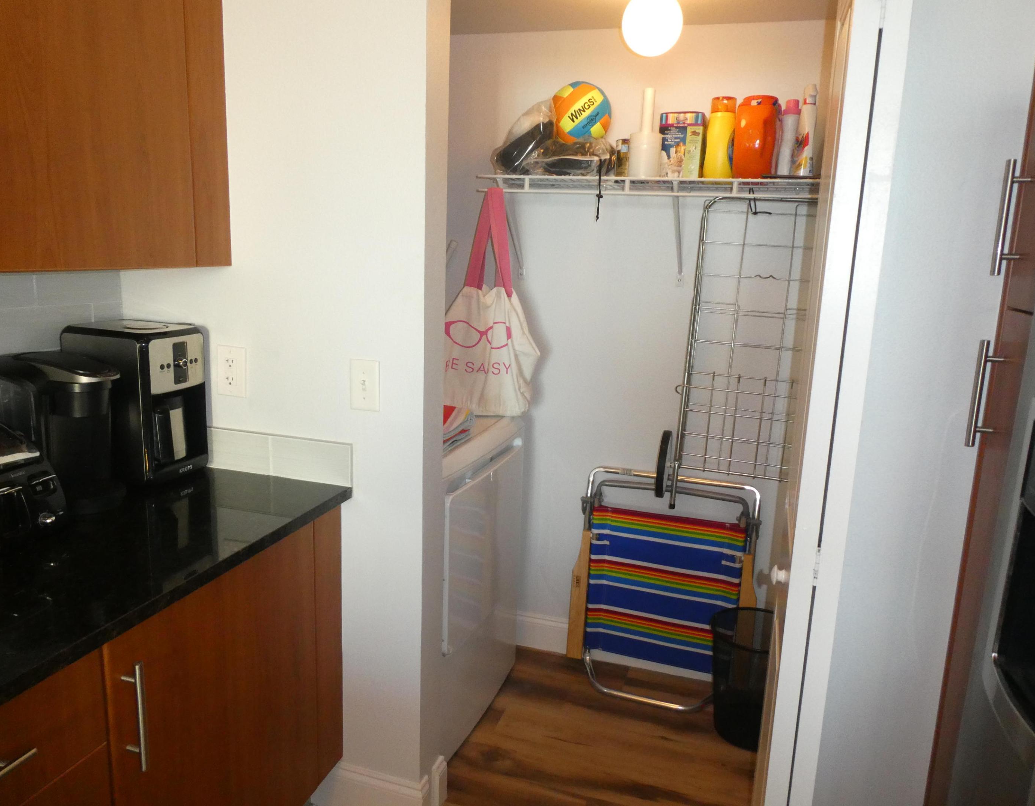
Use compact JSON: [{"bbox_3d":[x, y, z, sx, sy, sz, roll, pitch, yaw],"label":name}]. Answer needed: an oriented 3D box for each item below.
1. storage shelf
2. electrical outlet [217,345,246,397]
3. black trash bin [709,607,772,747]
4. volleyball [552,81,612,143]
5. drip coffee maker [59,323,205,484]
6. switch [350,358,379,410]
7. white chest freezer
[{"bbox_3d":[0.391,-0.653,2.295,0.990,0.050,0.305,5,12,16],"label":"storage shelf"},{"bbox_3d":[-0.702,-0.076,1.823,0.080,0.122,0.008,5,12,16],"label":"electrical outlet"},{"bbox_3d":[0.748,0.880,2.357,0.292,0.355,0.292,5,12,16],"label":"black trash bin"},{"bbox_3d":[0.200,-0.907,2.319,0.187,0.187,0.187,5,12,16],"label":"volleyball"},{"bbox_3d":[-0.916,-0.004,1.798,0.262,0.362,0.180,7,12,23],"label":"drip coffee maker"},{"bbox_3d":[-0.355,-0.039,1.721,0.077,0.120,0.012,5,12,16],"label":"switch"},{"bbox_3d":[-0.408,0.536,2.462,0.660,0.910,0.660,6,12,19],"label":"white chest freezer"}]

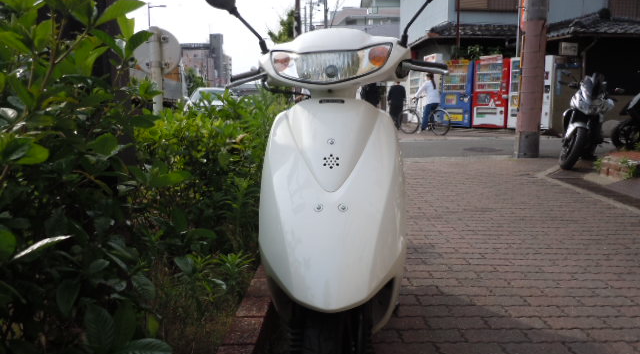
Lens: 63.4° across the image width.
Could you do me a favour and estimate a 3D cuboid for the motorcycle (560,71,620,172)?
[{"bbox_3d":[3.467,-0.749,6.745,0.750,1.150,2.000,6,10,36],"label":"motorcycle"}]

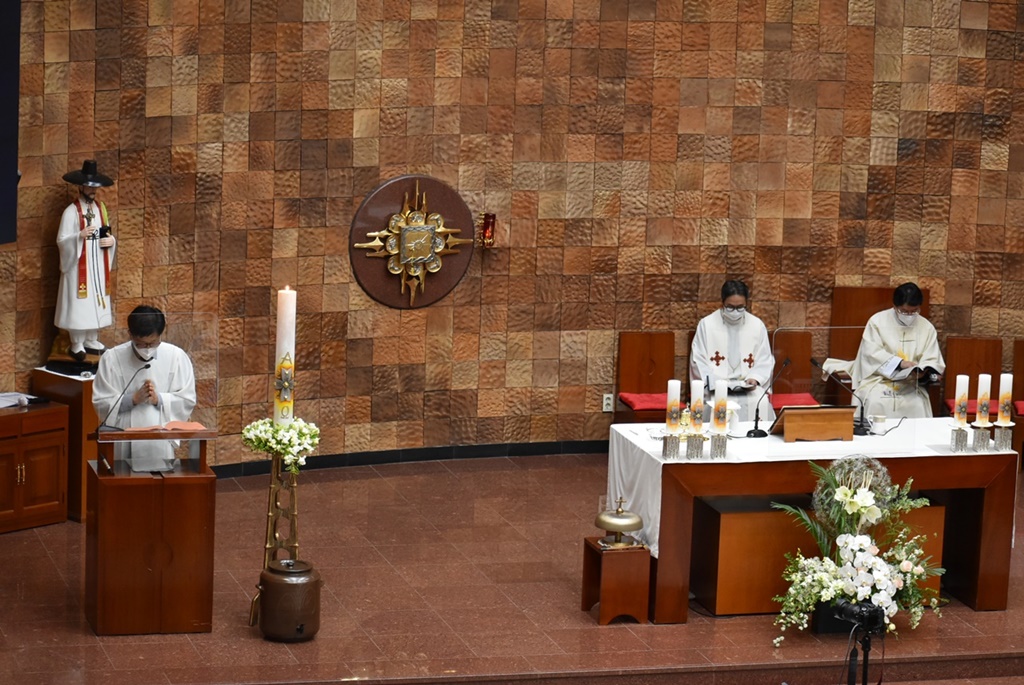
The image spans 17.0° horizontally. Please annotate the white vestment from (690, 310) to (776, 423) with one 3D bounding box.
[{"bbox_3d":[1.520,0.291,23.466,0.580,1.040,0.620,0,11,-13],"label":"white vestment"}]

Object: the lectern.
[{"bbox_3d":[-2.009,1.018,19.017,0.660,1.145,0.420,-1,11,-16],"label":"lectern"}]

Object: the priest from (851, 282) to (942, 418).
[{"bbox_3d":[2.682,0.254,23.815,0.647,1.355,0.758,1,11,-6],"label":"priest"}]

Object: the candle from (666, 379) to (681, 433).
[{"bbox_3d":[0.943,0.374,19.867,0.074,0.305,0.074,2,11,0],"label":"candle"}]

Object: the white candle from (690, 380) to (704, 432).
[{"bbox_3d":[1.058,0.365,19.479,0.071,0.285,0.071,2,11,0],"label":"white candle"}]

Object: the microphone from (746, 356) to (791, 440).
[{"bbox_3d":[1.548,0.326,20.574,0.273,0.460,0.111,-6,14,-35],"label":"microphone"}]

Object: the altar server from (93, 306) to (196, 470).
[{"bbox_3d":[-2.128,0.623,19.617,0.600,1.689,0.450,-1,11,-16],"label":"altar server"}]

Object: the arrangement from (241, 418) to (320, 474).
[{"bbox_3d":[-1.292,0.577,19.145,0.440,0.260,0.430,-1,11,-16],"label":"arrangement"}]

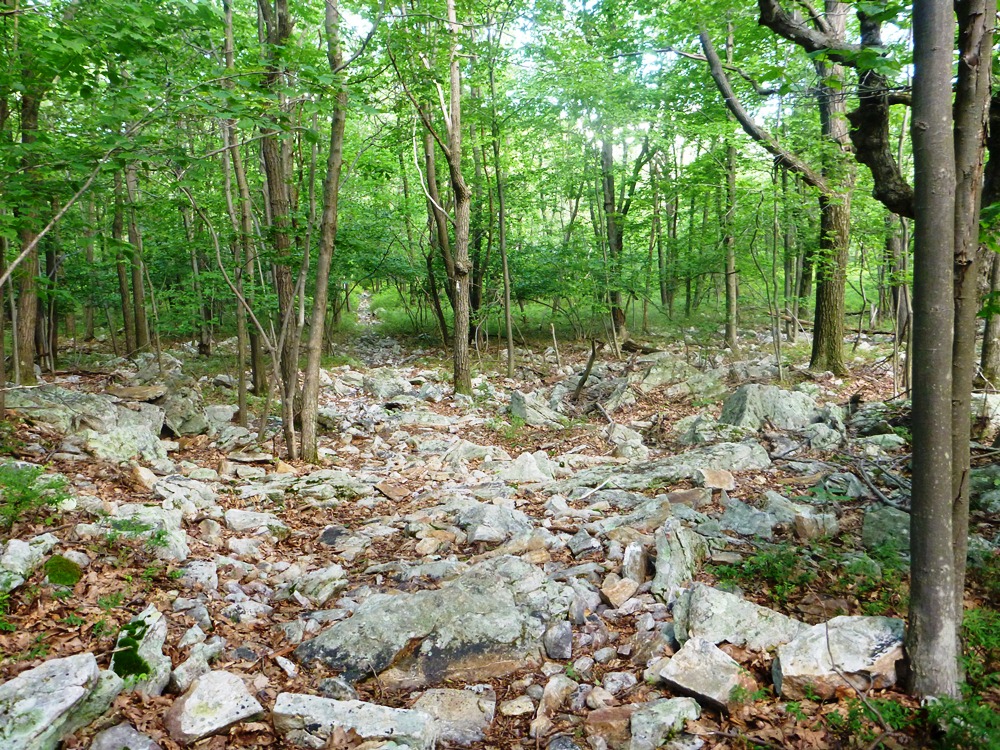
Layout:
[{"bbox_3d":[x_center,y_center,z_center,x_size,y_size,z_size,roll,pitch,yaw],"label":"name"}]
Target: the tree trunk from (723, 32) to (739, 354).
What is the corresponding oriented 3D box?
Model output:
[{"bbox_3d":[5.699,-4.636,20.000,0.300,8.100,0.300,0,4,0],"label":"tree trunk"}]

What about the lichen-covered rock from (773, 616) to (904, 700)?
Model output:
[{"bbox_3d":[1.349,1.128,3.255,0.440,0.190,0.320,0,5,-5],"label":"lichen-covered rock"}]

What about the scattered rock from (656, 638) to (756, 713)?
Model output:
[{"bbox_3d":[0.791,1.151,3.127,0.290,0.150,0.310,-4,6,-38],"label":"scattered rock"}]

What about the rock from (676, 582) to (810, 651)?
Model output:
[{"bbox_3d":[1.111,1.106,3.720,0.580,0.240,0.340,1,4,9],"label":"rock"}]

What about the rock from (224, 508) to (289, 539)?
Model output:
[{"bbox_3d":[-1.638,1.002,5.420,0.400,0.160,0.260,0,4,-6],"label":"rock"}]

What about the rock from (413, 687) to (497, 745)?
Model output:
[{"bbox_3d":[-0.166,1.212,2.891,0.270,0.130,0.210,-1,5,-10],"label":"rock"}]

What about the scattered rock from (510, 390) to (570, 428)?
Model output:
[{"bbox_3d":[0.438,0.380,9.063,0.570,0.380,0.420,-2,5,-20],"label":"scattered rock"}]

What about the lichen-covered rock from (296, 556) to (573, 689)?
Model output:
[{"bbox_3d":[-0.293,1.103,3.620,1.150,0.350,0.650,-1,4,-12],"label":"lichen-covered rock"}]

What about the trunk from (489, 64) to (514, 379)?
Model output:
[{"bbox_3d":[0.027,-2.752,14.500,0.190,5.600,0.190,-4,-2,0],"label":"trunk"}]

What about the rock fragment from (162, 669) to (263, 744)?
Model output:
[{"bbox_3d":[-1.045,1.209,2.960,0.340,0.170,0.270,-1,4,-17],"label":"rock fragment"}]

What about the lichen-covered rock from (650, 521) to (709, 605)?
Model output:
[{"bbox_3d":[0.973,1.009,4.399,0.250,0.320,0.400,1,5,12],"label":"lichen-covered rock"}]

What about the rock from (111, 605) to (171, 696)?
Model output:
[{"bbox_3d":[-1.432,1.086,3.221,0.210,0.250,0.220,-2,5,-25],"label":"rock"}]

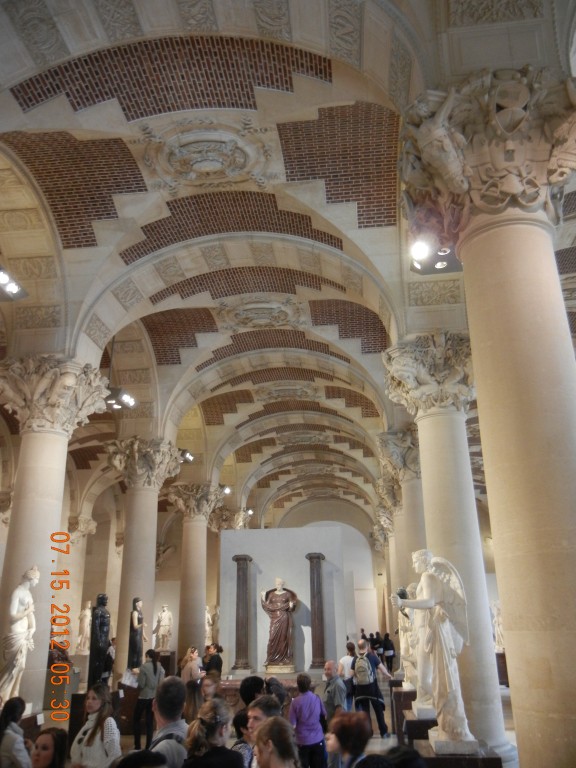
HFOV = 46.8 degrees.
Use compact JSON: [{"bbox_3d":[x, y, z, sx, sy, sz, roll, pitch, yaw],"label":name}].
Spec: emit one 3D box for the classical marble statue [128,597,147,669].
[{"bbox_3d":[-3.332,5.523,14.702,0.420,1.540,0.400,-3,-20,6],"label":"classical marble statue"}]

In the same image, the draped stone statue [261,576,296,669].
[{"bbox_3d":[-0.209,5.630,15.811,0.870,2.036,0.564,-3,-20,6],"label":"draped stone statue"}]

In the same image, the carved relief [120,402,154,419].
[{"bbox_3d":[-3.866,0.682,17.146,0.846,0.412,0.087,-3,0,6],"label":"carved relief"}]

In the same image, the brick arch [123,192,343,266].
[{"bbox_3d":[-1.054,-2.739,11.575,3.993,0.716,1.194,-3,-20,6],"label":"brick arch"}]

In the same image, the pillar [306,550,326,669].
[{"bbox_3d":[0.696,5.369,15.853,0.467,2.616,0.467,-3,-20,6],"label":"pillar"}]

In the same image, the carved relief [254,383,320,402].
[{"bbox_3d":[-0.002,0.299,20.659,1.900,0.320,1.650,-3,-20,6],"label":"carved relief"}]

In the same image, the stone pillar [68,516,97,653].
[{"bbox_3d":[-8.772,8.735,27.600,1.000,6.500,1.000,-3,-20,6],"label":"stone pillar"}]

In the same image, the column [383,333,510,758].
[{"bbox_3d":[2.643,2.479,10.561,1.682,6.575,1.682,-3,-20,6],"label":"column"}]

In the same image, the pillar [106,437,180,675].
[{"bbox_3d":[-3.711,4.623,16.593,1.600,6.750,1.600,-3,-20,6],"label":"pillar"}]

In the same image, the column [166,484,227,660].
[{"bbox_3d":[-3.072,6.520,21.637,1.628,6.575,1.628,-3,-20,6],"label":"column"}]

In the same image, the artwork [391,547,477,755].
[{"bbox_3d":[1.477,2.726,6.990,0.760,1.860,0.650,-3,-20,6],"label":"artwork"}]

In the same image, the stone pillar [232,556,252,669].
[{"bbox_3d":[-1.082,5.418,15.845,0.480,2.620,0.460,-3,-20,6],"label":"stone pillar"}]

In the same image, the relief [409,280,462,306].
[{"bbox_3d":[2.484,-1.531,11.253,0.857,0.401,0.087,-3,0,6],"label":"relief"}]

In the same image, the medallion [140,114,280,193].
[{"bbox_3d":[-1.251,-3.393,10.159,1.900,0.320,1.650,-3,-20,6],"label":"medallion"}]

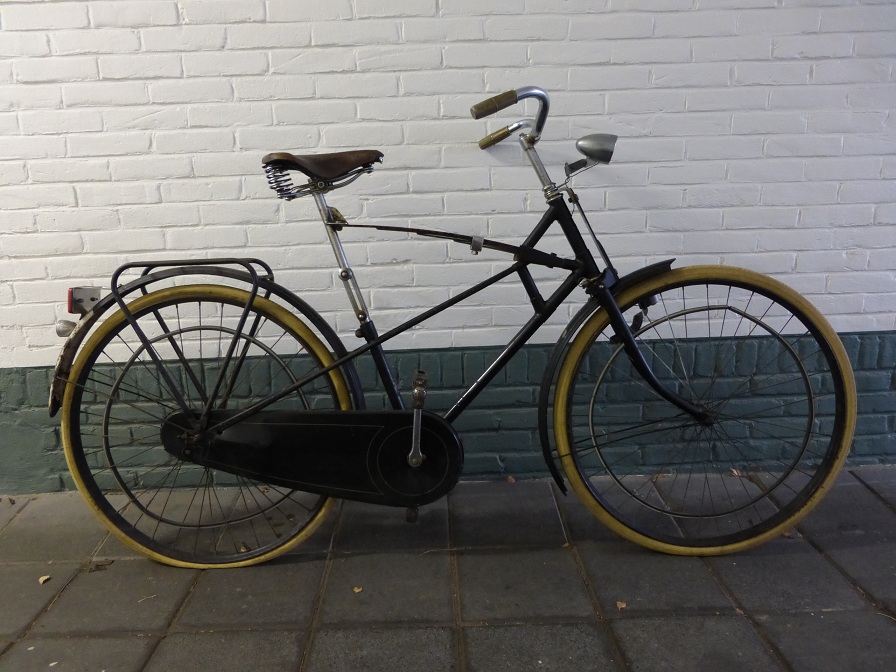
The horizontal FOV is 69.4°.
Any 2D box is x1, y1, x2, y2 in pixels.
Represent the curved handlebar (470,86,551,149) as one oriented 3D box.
[{"bbox_3d":[0.143,-0.479,1.482,0.167,0.098,0.505,-1,8,5],"label":"curved handlebar"}]

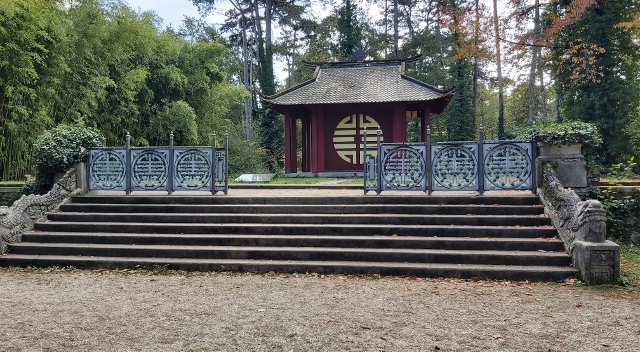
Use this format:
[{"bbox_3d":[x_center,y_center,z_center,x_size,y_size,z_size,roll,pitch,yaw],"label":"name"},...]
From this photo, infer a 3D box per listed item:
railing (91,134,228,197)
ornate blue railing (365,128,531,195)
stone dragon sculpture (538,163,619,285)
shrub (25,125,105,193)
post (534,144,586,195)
[{"bbox_3d":[-3.435,-0.243,9.982,3.160,1.310,0.120,0,2,9],"label":"railing"},{"bbox_3d":[2.394,-0.288,9.041,3.150,1.310,0.120,0,2,9],"label":"ornate blue railing"},{"bbox_3d":[3.916,0.596,7.411,0.480,1.600,2.090,0,2,9],"label":"stone dragon sculpture"},{"bbox_3d":[-5.399,-0.343,10.309,1.460,1.460,1.250,0,2,9],"label":"shrub"},{"bbox_3d":[4.318,-0.148,8.742,0.760,0.980,0.750,0,2,9],"label":"post"}]

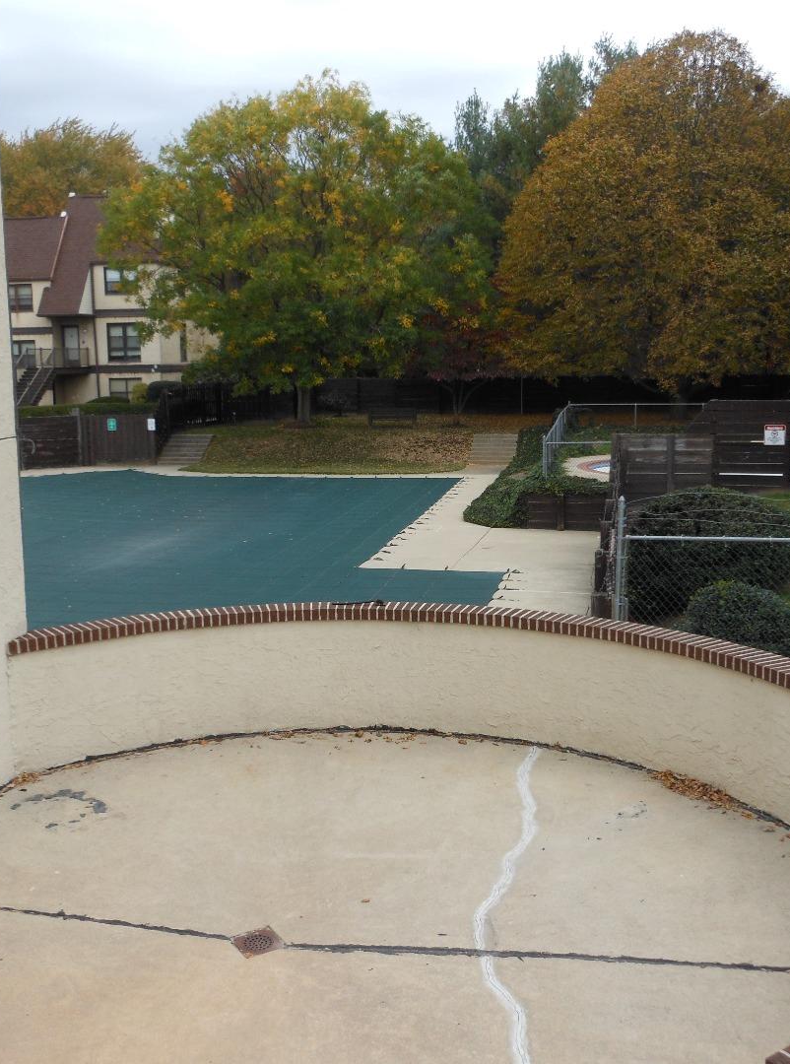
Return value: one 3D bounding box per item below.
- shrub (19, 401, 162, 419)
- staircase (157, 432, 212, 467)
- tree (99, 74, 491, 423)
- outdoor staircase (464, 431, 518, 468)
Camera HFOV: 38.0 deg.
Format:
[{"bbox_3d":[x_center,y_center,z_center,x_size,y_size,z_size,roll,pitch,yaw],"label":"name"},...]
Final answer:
[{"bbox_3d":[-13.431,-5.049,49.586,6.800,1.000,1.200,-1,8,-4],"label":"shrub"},{"bbox_3d":[-8.926,-3.511,49.024,1.830,1.170,2.000,1,8,9],"label":"staircase"},{"bbox_3d":[-4.672,-12.978,53.618,17.990,15.820,15.500,-1,8,0],"label":"tree"},{"bbox_3d":[4.081,-3.384,47.064,1.850,1.170,2.000,1,8,9],"label":"outdoor staircase"}]

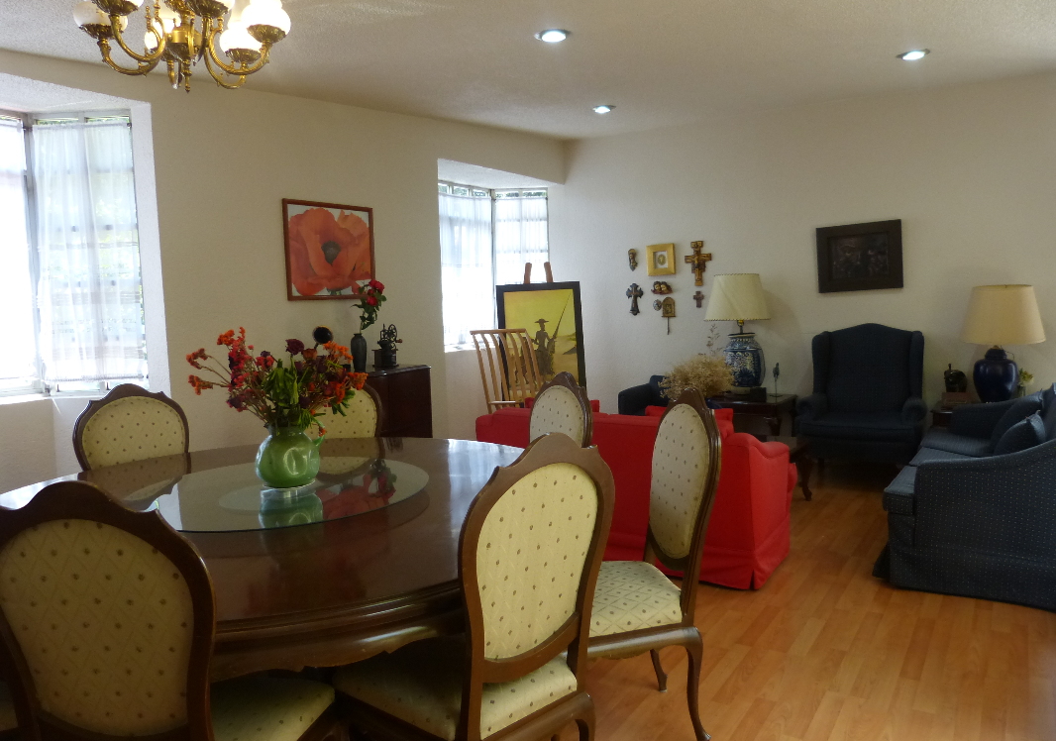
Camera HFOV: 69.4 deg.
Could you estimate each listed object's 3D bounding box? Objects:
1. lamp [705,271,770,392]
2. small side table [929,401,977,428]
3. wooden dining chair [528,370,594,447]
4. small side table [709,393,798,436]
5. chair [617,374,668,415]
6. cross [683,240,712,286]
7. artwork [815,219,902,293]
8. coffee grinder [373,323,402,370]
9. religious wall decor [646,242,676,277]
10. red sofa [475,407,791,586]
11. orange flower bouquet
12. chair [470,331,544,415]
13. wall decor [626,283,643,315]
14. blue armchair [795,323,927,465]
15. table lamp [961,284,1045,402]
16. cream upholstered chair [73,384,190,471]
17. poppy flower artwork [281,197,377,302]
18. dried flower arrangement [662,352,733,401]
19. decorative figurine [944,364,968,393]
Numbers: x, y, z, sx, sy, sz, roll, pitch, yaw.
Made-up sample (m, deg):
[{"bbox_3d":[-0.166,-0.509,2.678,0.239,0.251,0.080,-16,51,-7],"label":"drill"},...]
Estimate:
[{"bbox_3d":[1.547,-0.278,5.633,0.480,0.863,0.480,2,7,33],"label":"lamp"},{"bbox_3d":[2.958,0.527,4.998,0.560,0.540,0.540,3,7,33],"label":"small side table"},{"bbox_3d":[-0.067,0.561,2.893,0.555,1.085,0.510,-4,7,-26],"label":"wooden dining chair"},{"bbox_3d":[1.624,0.477,5.632,0.600,0.580,0.540,2,7,33],"label":"small side table"},{"bbox_3d":[1.273,0.357,6.149,0.840,0.740,0.800,2,7,33],"label":"chair"},{"bbox_3d":[1.385,-0.870,6.218,0.228,0.366,0.025,0,6,34],"label":"cross"},{"bbox_3d":[2.438,-0.831,5.613,0.580,0.485,0.040,-1,5,34],"label":"artwork"},{"bbox_3d":[-0.887,-0.160,4.824,0.163,0.282,0.135,-5,7,-31],"label":"coffee grinder"},{"bbox_3d":[1.109,-0.925,6.391,0.243,0.253,0.030,-2,5,34],"label":"religious wall decor"},{"bbox_3d":[0.568,0.568,4.136,1.550,0.740,0.760,2,7,33],"label":"red sofa"},{"bbox_3d":[-0.811,0.116,2.436,0.540,0.500,0.450,-1,6,0],"label":"orange flower bouquet"},{"bbox_3d":[0.128,0.296,5.103,0.740,1.120,0.600,3,7,38],"label":"chair"},{"bbox_3d":[0.915,-0.608,6.561,0.162,0.273,0.025,1,6,33],"label":"wall decor"},{"bbox_3d":[2.381,0.221,5.392,0.810,1.097,0.830,1,6,27],"label":"blue armchair"},{"bbox_3d":[3.009,-0.156,4.832,0.520,0.781,0.520,2,7,33],"label":"table lamp"},{"bbox_3d":[-1.340,0.591,2.906,0.555,1.085,0.510,2,7,30],"label":"cream upholstered chair"},{"bbox_3d":[-1.184,-0.713,4.634,0.030,0.572,0.700,3,7,33],"label":"poppy flower artwork"},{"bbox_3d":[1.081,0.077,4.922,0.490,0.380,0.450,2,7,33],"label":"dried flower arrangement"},{"bbox_3d":[2.867,0.051,5.099,0.137,0.190,0.090,-4,6,-21],"label":"decorative figurine"}]

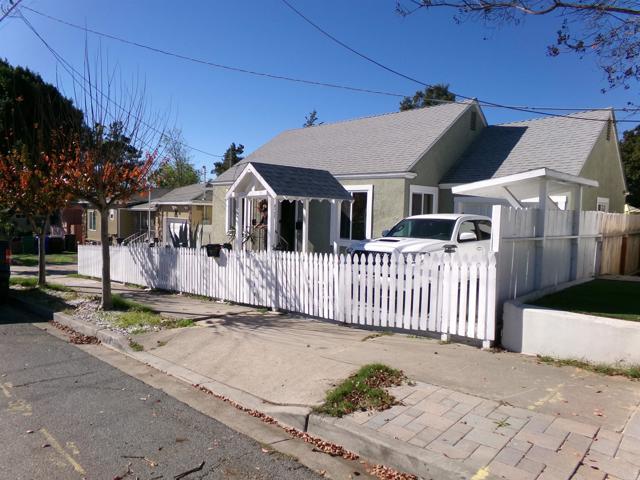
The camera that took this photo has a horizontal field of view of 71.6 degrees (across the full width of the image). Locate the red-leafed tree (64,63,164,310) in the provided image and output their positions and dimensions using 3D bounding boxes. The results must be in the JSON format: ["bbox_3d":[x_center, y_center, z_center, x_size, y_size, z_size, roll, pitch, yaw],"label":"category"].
[{"bbox_3d":[-4.076,-1.038,8.765,2.050,4.833,2.050,4,4,42],"label":"red-leafed tree"}]

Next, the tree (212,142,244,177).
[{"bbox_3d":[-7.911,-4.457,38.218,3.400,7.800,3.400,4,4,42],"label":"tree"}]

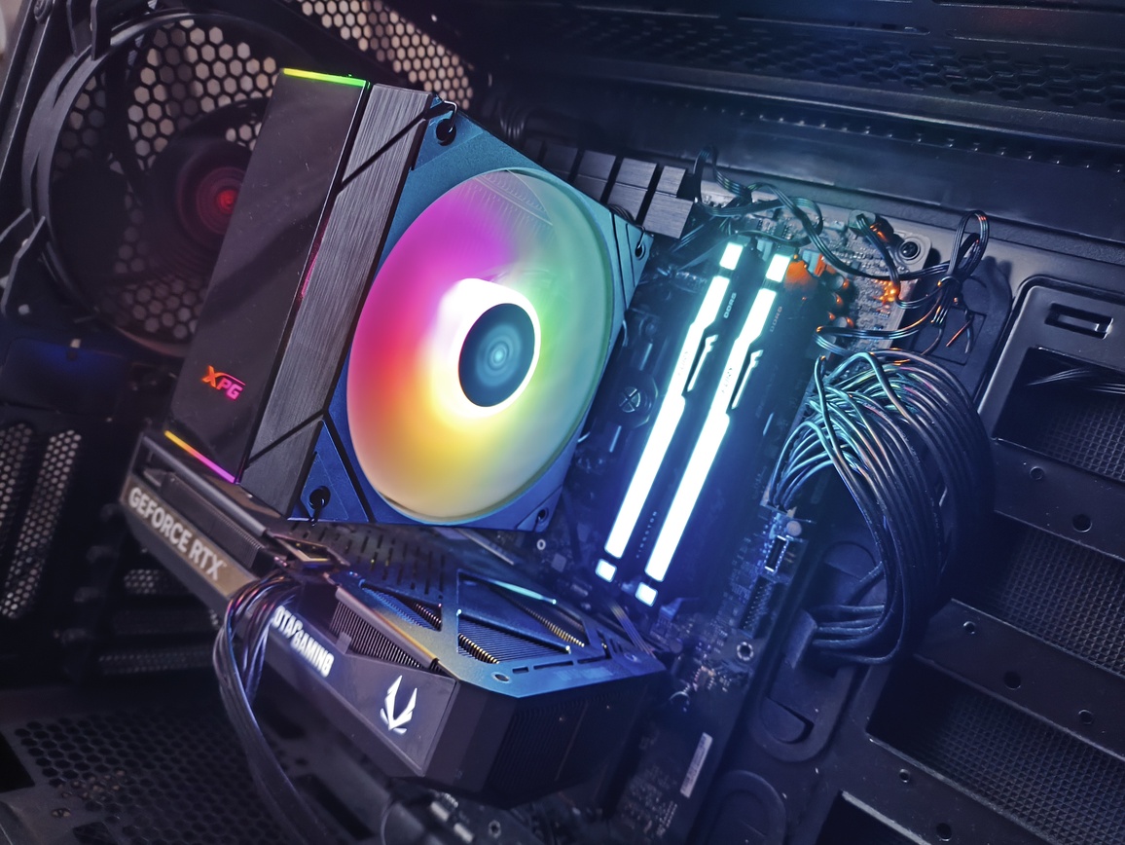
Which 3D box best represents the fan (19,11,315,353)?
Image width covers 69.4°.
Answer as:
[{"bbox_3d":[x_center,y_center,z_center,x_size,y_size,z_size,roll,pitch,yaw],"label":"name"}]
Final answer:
[{"bbox_3d":[-0.131,-0.085,0.307,0.025,0.120,0.120,24,7,35],"label":"fan"}]

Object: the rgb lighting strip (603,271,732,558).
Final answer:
[{"bbox_3d":[0.038,-0.001,0.289,0.007,0.108,0.008,24,7,35],"label":"rgb lighting strip"}]

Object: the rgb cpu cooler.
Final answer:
[{"bbox_3d":[-0.039,-0.031,0.289,0.065,0.120,0.145,24,7,35],"label":"rgb cpu cooler"}]

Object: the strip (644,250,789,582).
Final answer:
[{"bbox_3d":[0.054,0.000,0.278,0.007,0.118,0.008,24,7,35],"label":"strip"}]

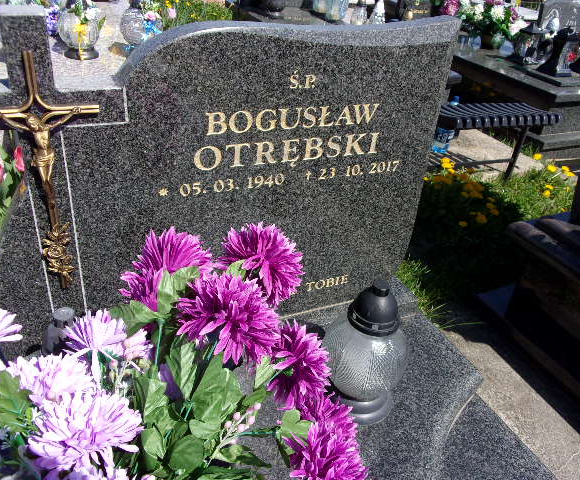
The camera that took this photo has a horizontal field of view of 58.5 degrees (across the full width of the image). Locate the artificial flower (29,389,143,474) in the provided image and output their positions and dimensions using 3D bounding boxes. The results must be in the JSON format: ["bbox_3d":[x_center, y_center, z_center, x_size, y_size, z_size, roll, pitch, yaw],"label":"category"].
[{"bbox_3d":[-0.257,0.243,0.650,0.128,0.080,0.100,-9,34,-22],"label":"artificial flower"}]

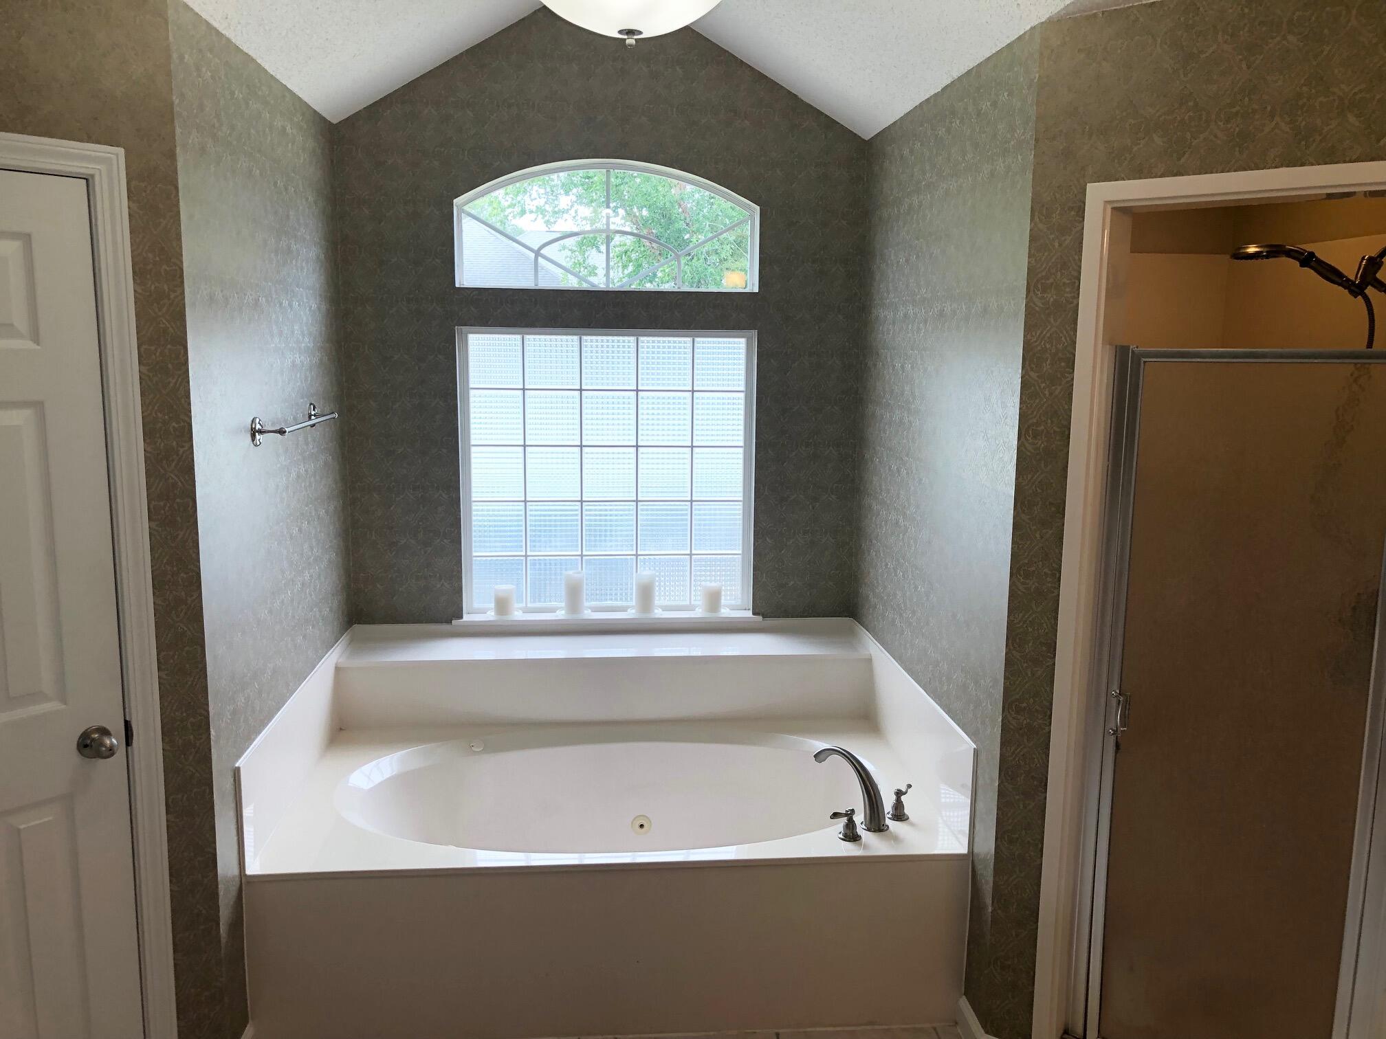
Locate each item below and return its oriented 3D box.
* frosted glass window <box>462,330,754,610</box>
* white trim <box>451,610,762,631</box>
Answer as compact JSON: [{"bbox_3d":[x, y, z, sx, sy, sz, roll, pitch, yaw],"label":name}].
[{"bbox_3d":[-0.298,-0.160,3.989,1.036,1.020,0.080,0,9,-5],"label":"frosted glass window"},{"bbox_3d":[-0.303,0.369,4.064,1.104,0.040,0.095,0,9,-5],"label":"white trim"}]

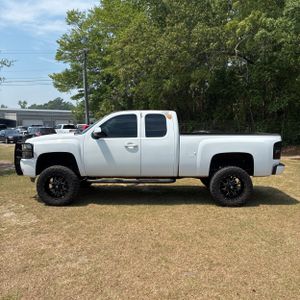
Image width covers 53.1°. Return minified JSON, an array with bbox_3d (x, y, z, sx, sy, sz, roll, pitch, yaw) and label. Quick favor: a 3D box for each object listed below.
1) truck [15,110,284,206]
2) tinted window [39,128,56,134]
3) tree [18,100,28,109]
[{"bbox_3d":[-0.050,0.108,7.161,5.950,2.050,2.100,0,5,0],"label":"truck"},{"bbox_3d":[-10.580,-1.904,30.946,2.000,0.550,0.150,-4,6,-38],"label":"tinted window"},{"bbox_3d":[-42.000,-11.235,99.425,4.000,10.200,4.000,-2,5,-23],"label":"tree"}]

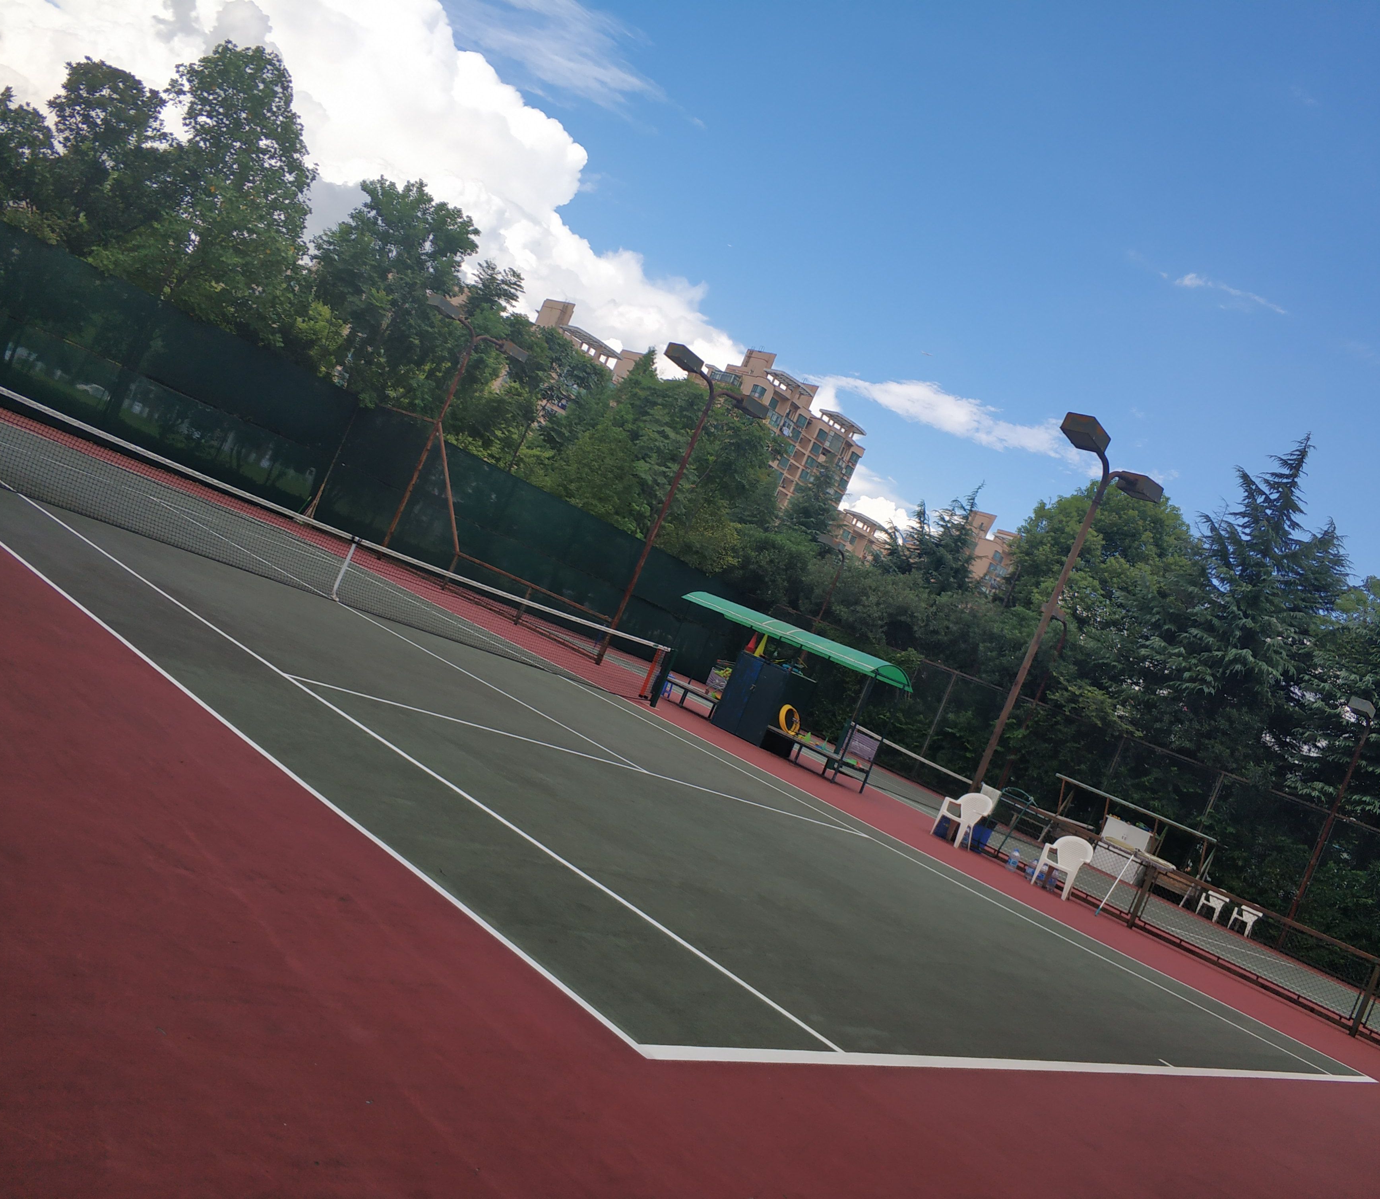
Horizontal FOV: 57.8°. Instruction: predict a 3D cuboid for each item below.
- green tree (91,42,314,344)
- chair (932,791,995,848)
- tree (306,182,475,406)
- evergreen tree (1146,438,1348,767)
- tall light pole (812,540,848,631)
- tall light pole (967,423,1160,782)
[{"bbox_3d":[-13.673,-9.457,34.676,5.300,11.200,5.300,22,-2,43],"label":"green tree"},{"bbox_3d":[4.218,3.395,19.373,0.580,0.840,0.580,22,-2,43],"label":"chair"},{"bbox_3d":[-10.317,-7.589,38.442,4.900,10.600,4.900,22,-2,43],"label":"tree"},{"bbox_3d":[17.160,1.773,39.840,5.800,14.900,5.800,22,-2,43],"label":"evergreen tree"},{"bbox_3d":[4.000,0.943,44.261,0.480,6.700,1.600,22,-2,43],"label":"tall light pole"},{"bbox_3d":[5.487,0.690,20.002,0.500,6.800,2.900,22,-2,43],"label":"tall light pole"}]

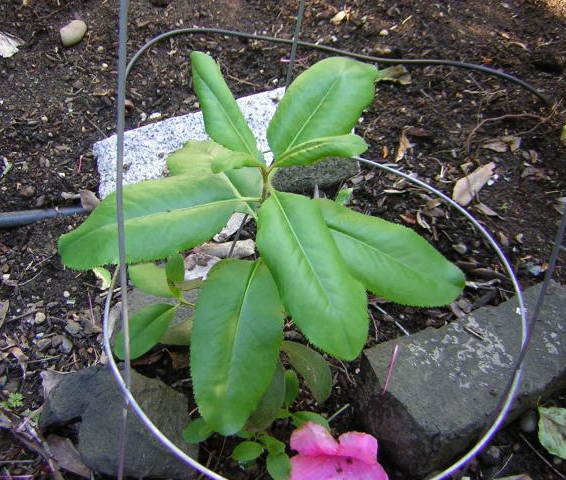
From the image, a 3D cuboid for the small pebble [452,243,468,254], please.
[{"bbox_3d":[0.203,0.010,0.765,0.018,0.010,0.013,9,47,6],"label":"small pebble"}]

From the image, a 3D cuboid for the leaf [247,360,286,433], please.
[{"bbox_3d":[-0.015,0.110,0.494,0.039,0.013,0.074,14,61,10],"label":"leaf"}]

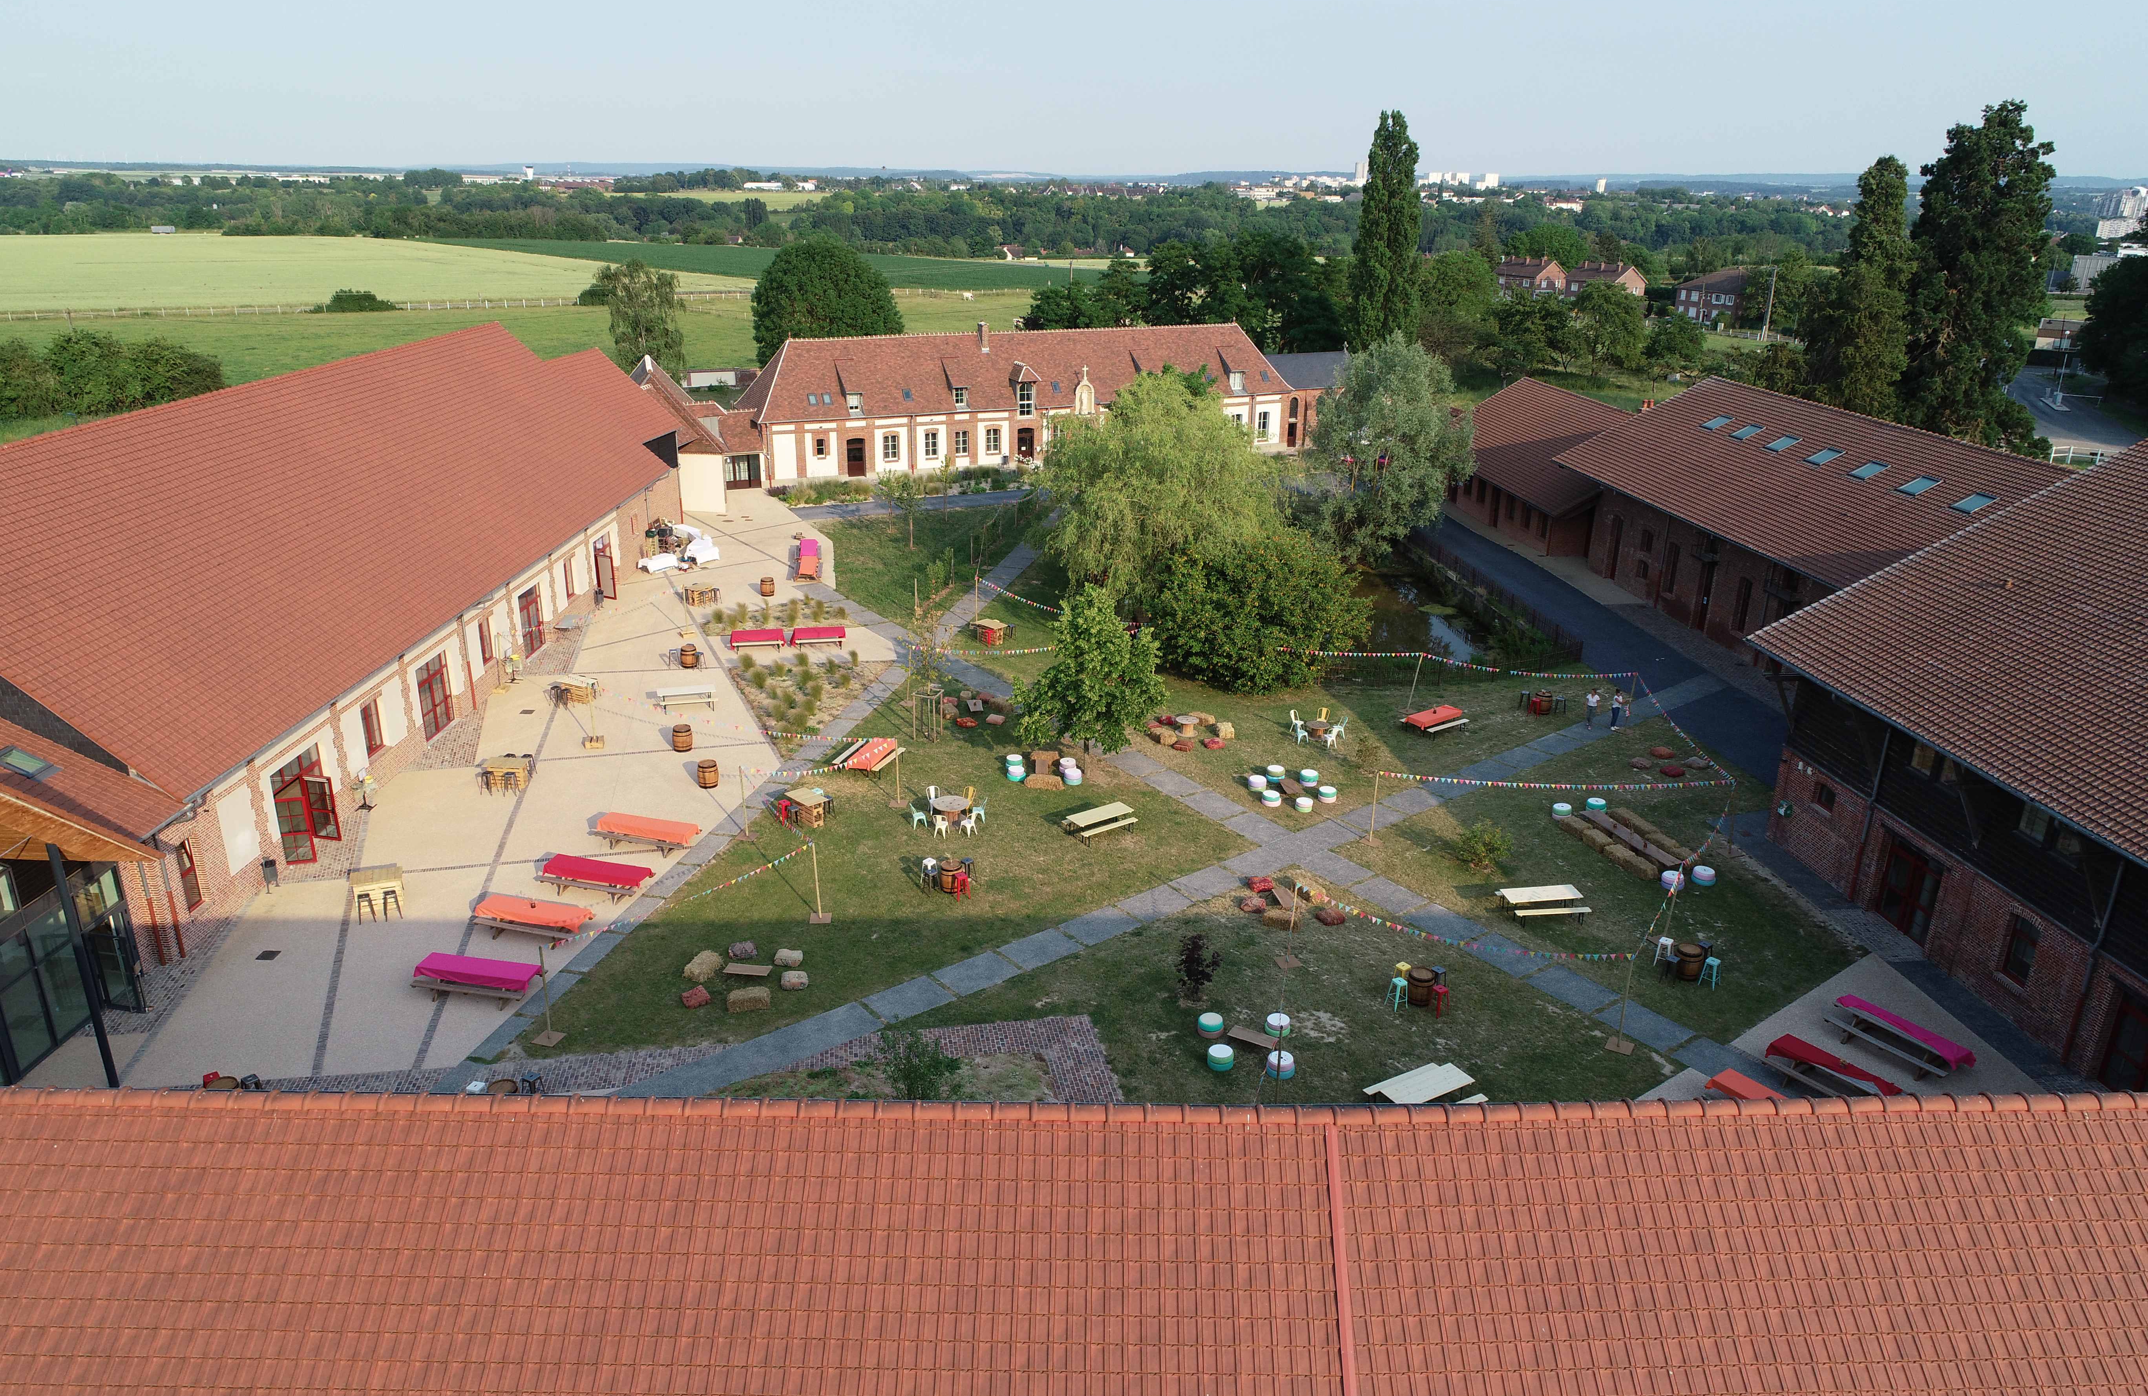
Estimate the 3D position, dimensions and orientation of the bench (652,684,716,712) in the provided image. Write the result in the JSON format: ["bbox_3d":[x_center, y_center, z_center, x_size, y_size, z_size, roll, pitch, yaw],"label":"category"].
[{"bbox_3d":[-15.605,0.062,57.928,2.250,0.770,1.550,-7,21,-18],"label":"bench"}]

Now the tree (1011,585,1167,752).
[{"bbox_3d":[0.565,-0.473,50.358,5.500,7.200,5.500,0,20,0],"label":"tree"}]

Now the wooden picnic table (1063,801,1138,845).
[{"bbox_3d":[0.898,4.199,47.447,2.200,0.770,1.370,-14,25,-34],"label":"wooden picnic table"}]

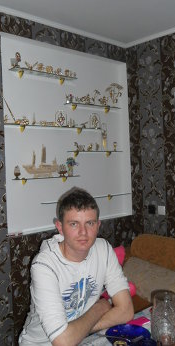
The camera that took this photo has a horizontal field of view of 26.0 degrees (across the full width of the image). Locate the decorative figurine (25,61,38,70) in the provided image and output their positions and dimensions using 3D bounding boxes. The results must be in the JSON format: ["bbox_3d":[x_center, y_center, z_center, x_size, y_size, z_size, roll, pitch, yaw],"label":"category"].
[{"bbox_3d":[-0.404,-0.776,2.748,0.115,0.072,0.050,-4,2,-44],"label":"decorative figurine"}]

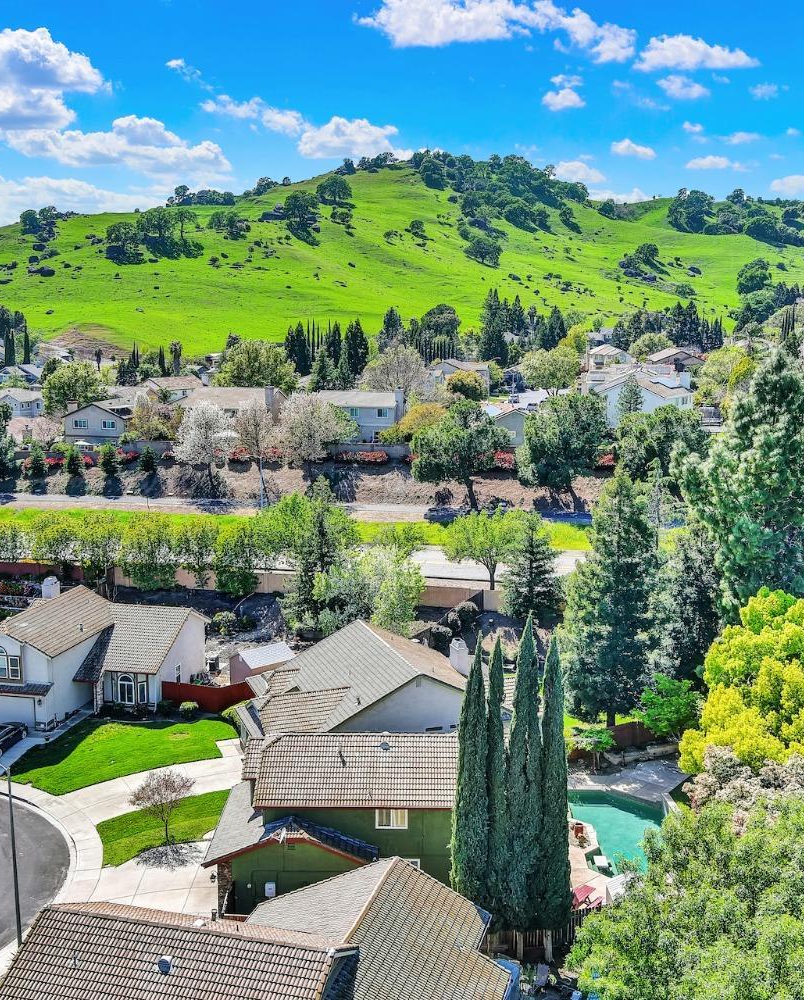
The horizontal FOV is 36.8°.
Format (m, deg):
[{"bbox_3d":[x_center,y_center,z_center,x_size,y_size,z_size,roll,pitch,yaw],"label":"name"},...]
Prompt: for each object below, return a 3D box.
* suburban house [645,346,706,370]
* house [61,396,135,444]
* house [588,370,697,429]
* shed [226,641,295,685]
[{"bbox_3d":[57.078,-27.949,251.707,9.830,6.300,14.000,0,9,4],"label":"suburban house"},{"bbox_3d":[-43.874,-11.405,185.037,10.590,7.800,13.000,2,9,15],"label":"house"},{"bbox_3d":[38.390,-15.820,191.660,12.000,7.800,14.000,6,12,31],"label":"house"},{"bbox_3d":[-10.618,12.888,92.778,4.200,2.750,3.000,-9,13,-41],"label":"shed"}]

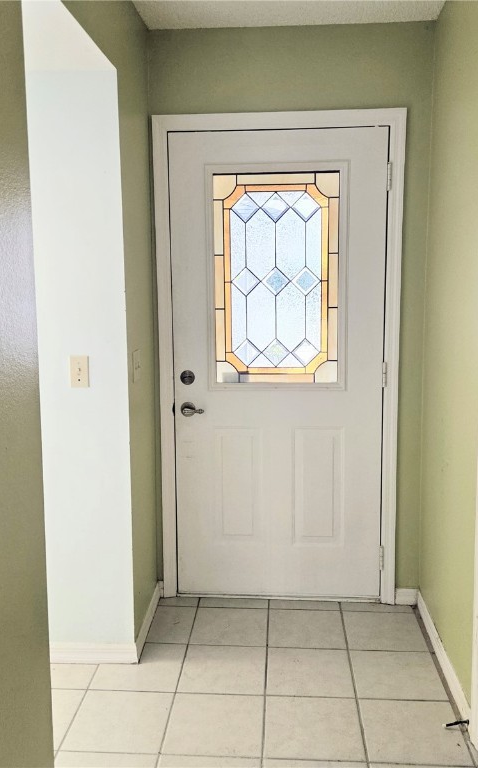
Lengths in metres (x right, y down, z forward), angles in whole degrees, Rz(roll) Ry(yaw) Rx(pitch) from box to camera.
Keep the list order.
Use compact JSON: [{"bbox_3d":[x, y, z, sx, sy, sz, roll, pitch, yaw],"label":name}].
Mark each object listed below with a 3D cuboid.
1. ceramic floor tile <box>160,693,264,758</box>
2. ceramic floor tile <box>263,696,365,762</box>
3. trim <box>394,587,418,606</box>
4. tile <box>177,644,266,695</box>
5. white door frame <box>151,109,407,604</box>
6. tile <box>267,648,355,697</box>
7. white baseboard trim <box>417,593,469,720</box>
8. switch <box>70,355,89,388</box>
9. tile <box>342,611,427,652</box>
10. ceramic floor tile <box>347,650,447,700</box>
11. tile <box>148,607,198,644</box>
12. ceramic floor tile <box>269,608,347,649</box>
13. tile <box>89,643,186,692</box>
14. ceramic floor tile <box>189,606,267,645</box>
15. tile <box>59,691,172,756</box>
[{"bbox_3d":[-0.075,1.116,2.230,0.308,0.010,0.308,0,9,4],"label":"ceramic floor tile"},{"bbox_3d":[0.240,1.119,2.212,0.311,0.010,0.316,0,8,4],"label":"ceramic floor tile"},{"bbox_3d":[0.750,0.949,3.041,0.100,0.082,0.014,0,8,4],"label":"trim"},{"bbox_3d":[-0.053,1.073,2.550,0.311,0.010,0.316,0,8,4],"label":"tile"},{"bbox_3d":[0.173,-0.071,2.996,1.045,2.125,0.110,0,8,4],"label":"white door frame"},{"bbox_3d":[0.260,1.069,2.521,0.308,0.010,0.308,0,9,4],"label":"tile"},{"bbox_3d":[0.768,1.009,2.594,0.013,0.083,0.845,0,9,5],"label":"white baseboard trim"},{"bbox_3d":[-0.574,-0.043,2.450,0.070,0.115,0.012,0,8,4],"label":"switch"},{"bbox_3d":[0.595,1.022,2.811,0.308,0.010,0.308,0,9,4],"label":"tile"},{"bbox_3d":[0.574,1.069,2.500,0.308,0.010,0.308,0,9,4],"label":"ceramic floor tile"},{"bbox_3d":[-0.283,1.027,2.884,0.182,0.010,0.316,0,8,4],"label":"tile"},{"bbox_3d":[0.280,1.022,2.831,0.308,0.010,0.308,0,9,4],"label":"ceramic floor tile"},{"bbox_3d":[-0.368,1.073,2.571,0.311,0.010,0.316,0,8,4],"label":"tile"},{"bbox_3d":[-0.034,1.022,2.852,0.308,0.010,0.308,0,9,4],"label":"ceramic floor tile"},{"bbox_3d":[-0.390,1.115,2.251,0.308,0.010,0.308,0,9,4],"label":"tile"}]

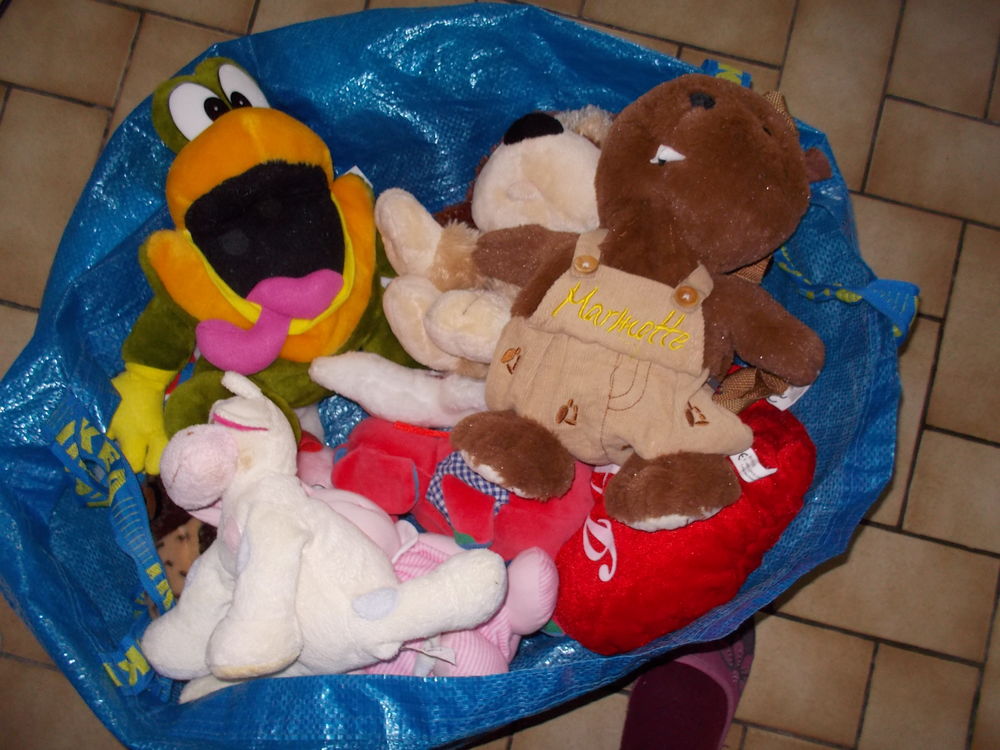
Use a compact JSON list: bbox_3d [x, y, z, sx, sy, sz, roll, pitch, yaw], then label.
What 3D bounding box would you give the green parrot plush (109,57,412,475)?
[{"bbox_3d":[-0.179,-0.080,0.640,0.220,0.170,0.280,-12,113,-12],"label":"green parrot plush"}]

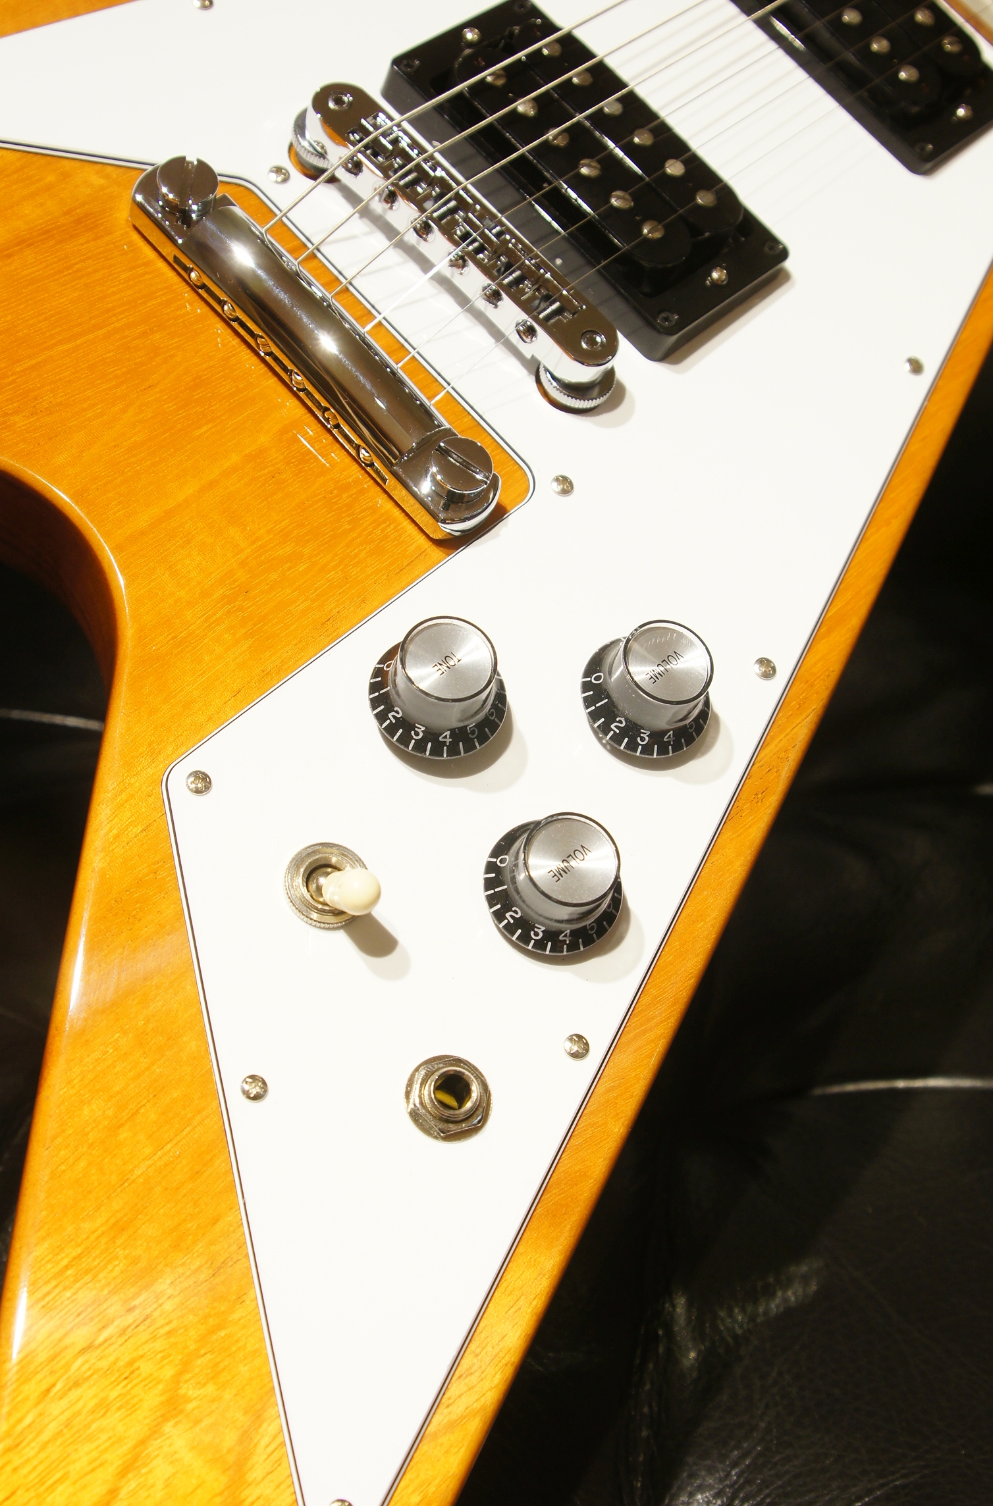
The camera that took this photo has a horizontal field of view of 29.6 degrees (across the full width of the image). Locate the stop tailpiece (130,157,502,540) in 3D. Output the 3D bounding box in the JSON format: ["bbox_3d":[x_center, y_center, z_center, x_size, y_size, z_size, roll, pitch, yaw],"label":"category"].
[{"bbox_3d":[-0.036,-0.083,0.378,0.017,0.014,0.102,-39,80,-27],"label":"stop tailpiece"}]

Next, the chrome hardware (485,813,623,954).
[{"bbox_3d":[0.012,0.021,0.336,0.026,0.015,0.026,6,64,-12],"label":"chrome hardware"}]

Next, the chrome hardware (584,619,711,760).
[{"bbox_3d":[0.031,-0.014,0.358,0.026,0.015,0.026,6,64,-12],"label":"chrome hardware"}]

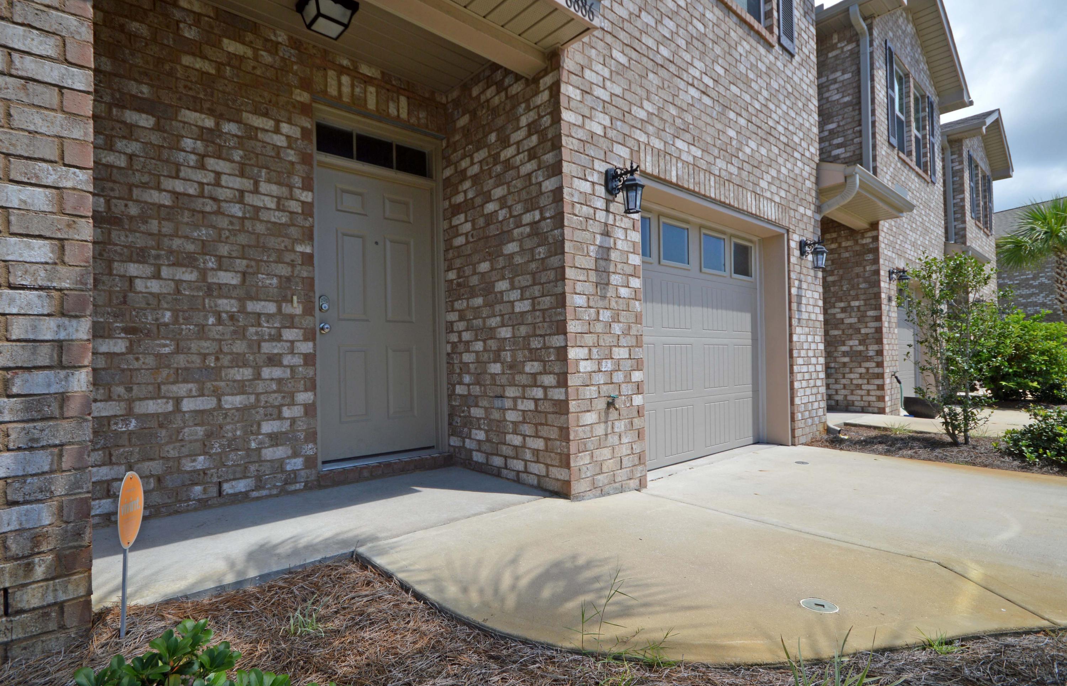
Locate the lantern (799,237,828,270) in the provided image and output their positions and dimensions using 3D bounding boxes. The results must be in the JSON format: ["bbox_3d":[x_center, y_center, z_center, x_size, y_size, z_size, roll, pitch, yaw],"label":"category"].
[{"bbox_3d":[2.921,-0.929,5.526,0.155,0.340,0.260,1,-3,-42],"label":"lantern"}]

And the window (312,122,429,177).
[{"bbox_3d":[-1.156,-1.408,3.921,0.890,0.215,0.055,1,-3,-42],"label":"window"}]

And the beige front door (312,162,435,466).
[{"bbox_3d":[-1.146,-0.200,3.917,0.915,2.040,0.055,1,-3,-42],"label":"beige front door"}]

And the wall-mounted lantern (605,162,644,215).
[{"bbox_3d":[0.600,-0.999,3.457,0.155,0.340,0.260,1,-3,-42],"label":"wall-mounted lantern"}]

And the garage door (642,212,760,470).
[{"bbox_3d":[1.464,-0.037,4.818,2.410,2.140,0.070,1,-3,-42],"label":"garage door"}]

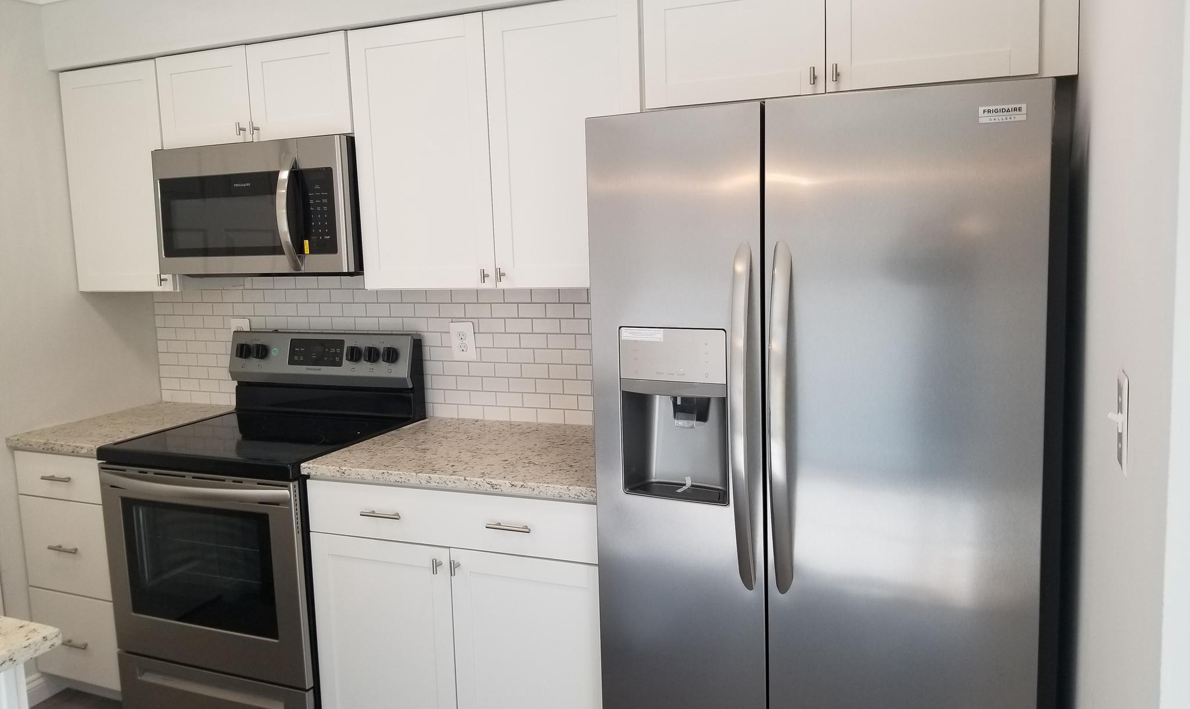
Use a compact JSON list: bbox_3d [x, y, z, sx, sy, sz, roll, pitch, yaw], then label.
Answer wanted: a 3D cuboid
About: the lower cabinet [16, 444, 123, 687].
[{"bbox_3d":[-1.591,0.698,3.209,0.456,0.862,0.630,2,8,23],"label":"lower cabinet"}]

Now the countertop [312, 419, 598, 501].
[{"bbox_3d":[-0.267,0.291,2.582,0.907,0.032,0.645,2,8,23],"label":"countertop"}]

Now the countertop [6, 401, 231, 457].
[{"bbox_3d":[-1.607,0.256,3.145,0.460,0.032,0.645,2,8,23],"label":"countertop"}]

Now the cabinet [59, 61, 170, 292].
[{"bbox_3d":[-1.625,-0.594,3.047,0.455,0.755,0.021,2,8,23],"label":"cabinet"}]

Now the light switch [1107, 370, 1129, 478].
[{"bbox_3d":[0.646,0.083,1.111,0.024,0.116,0.070,2,8,23],"label":"light switch"}]

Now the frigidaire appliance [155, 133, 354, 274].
[{"bbox_3d":[-1.013,-0.469,2.930,0.754,0.411,0.390,2,8,23],"label":"frigidaire appliance"}]

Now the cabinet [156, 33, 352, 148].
[{"bbox_3d":[-1.011,-0.829,2.914,0.763,0.298,0.325,2,8,23],"label":"cabinet"}]

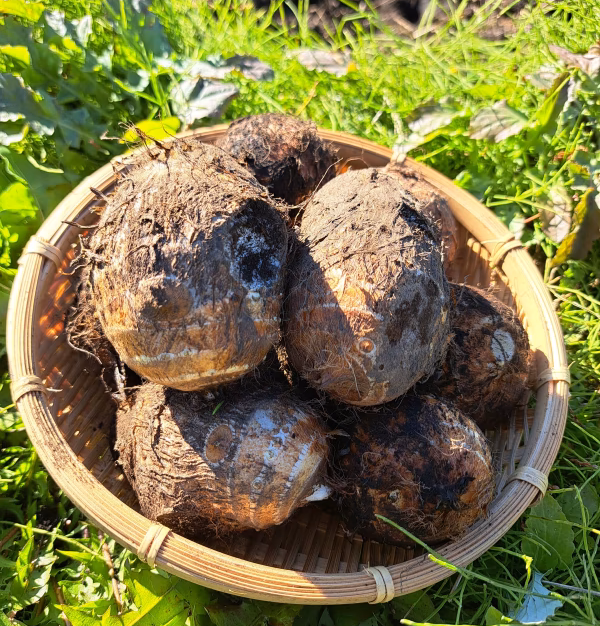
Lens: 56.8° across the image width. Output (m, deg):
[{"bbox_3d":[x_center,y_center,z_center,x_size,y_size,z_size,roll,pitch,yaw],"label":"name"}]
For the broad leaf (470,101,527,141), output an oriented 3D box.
[{"bbox_3d":[0.164,-0.159,0.458,0.049,0.018,0.040,8,53,0],"label":"broad leaf"}]

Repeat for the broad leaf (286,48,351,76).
[{"bbox_3d":[0.016,-0.221,0.488,0.056,0.013,0.032,8,53,0],"label":"broad leaf"}]

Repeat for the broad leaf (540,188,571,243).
[{"bbox_3d":[0.188,-0.072,0.407,0.024,0.027,0.037,8,55,0],"label":"broad leaf"}]

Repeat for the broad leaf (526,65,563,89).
[{"bbox_3d":[0.222,-0.214,0.504,0.034,0.014,0.029,8,55,0],"label":"broad leaf"}]

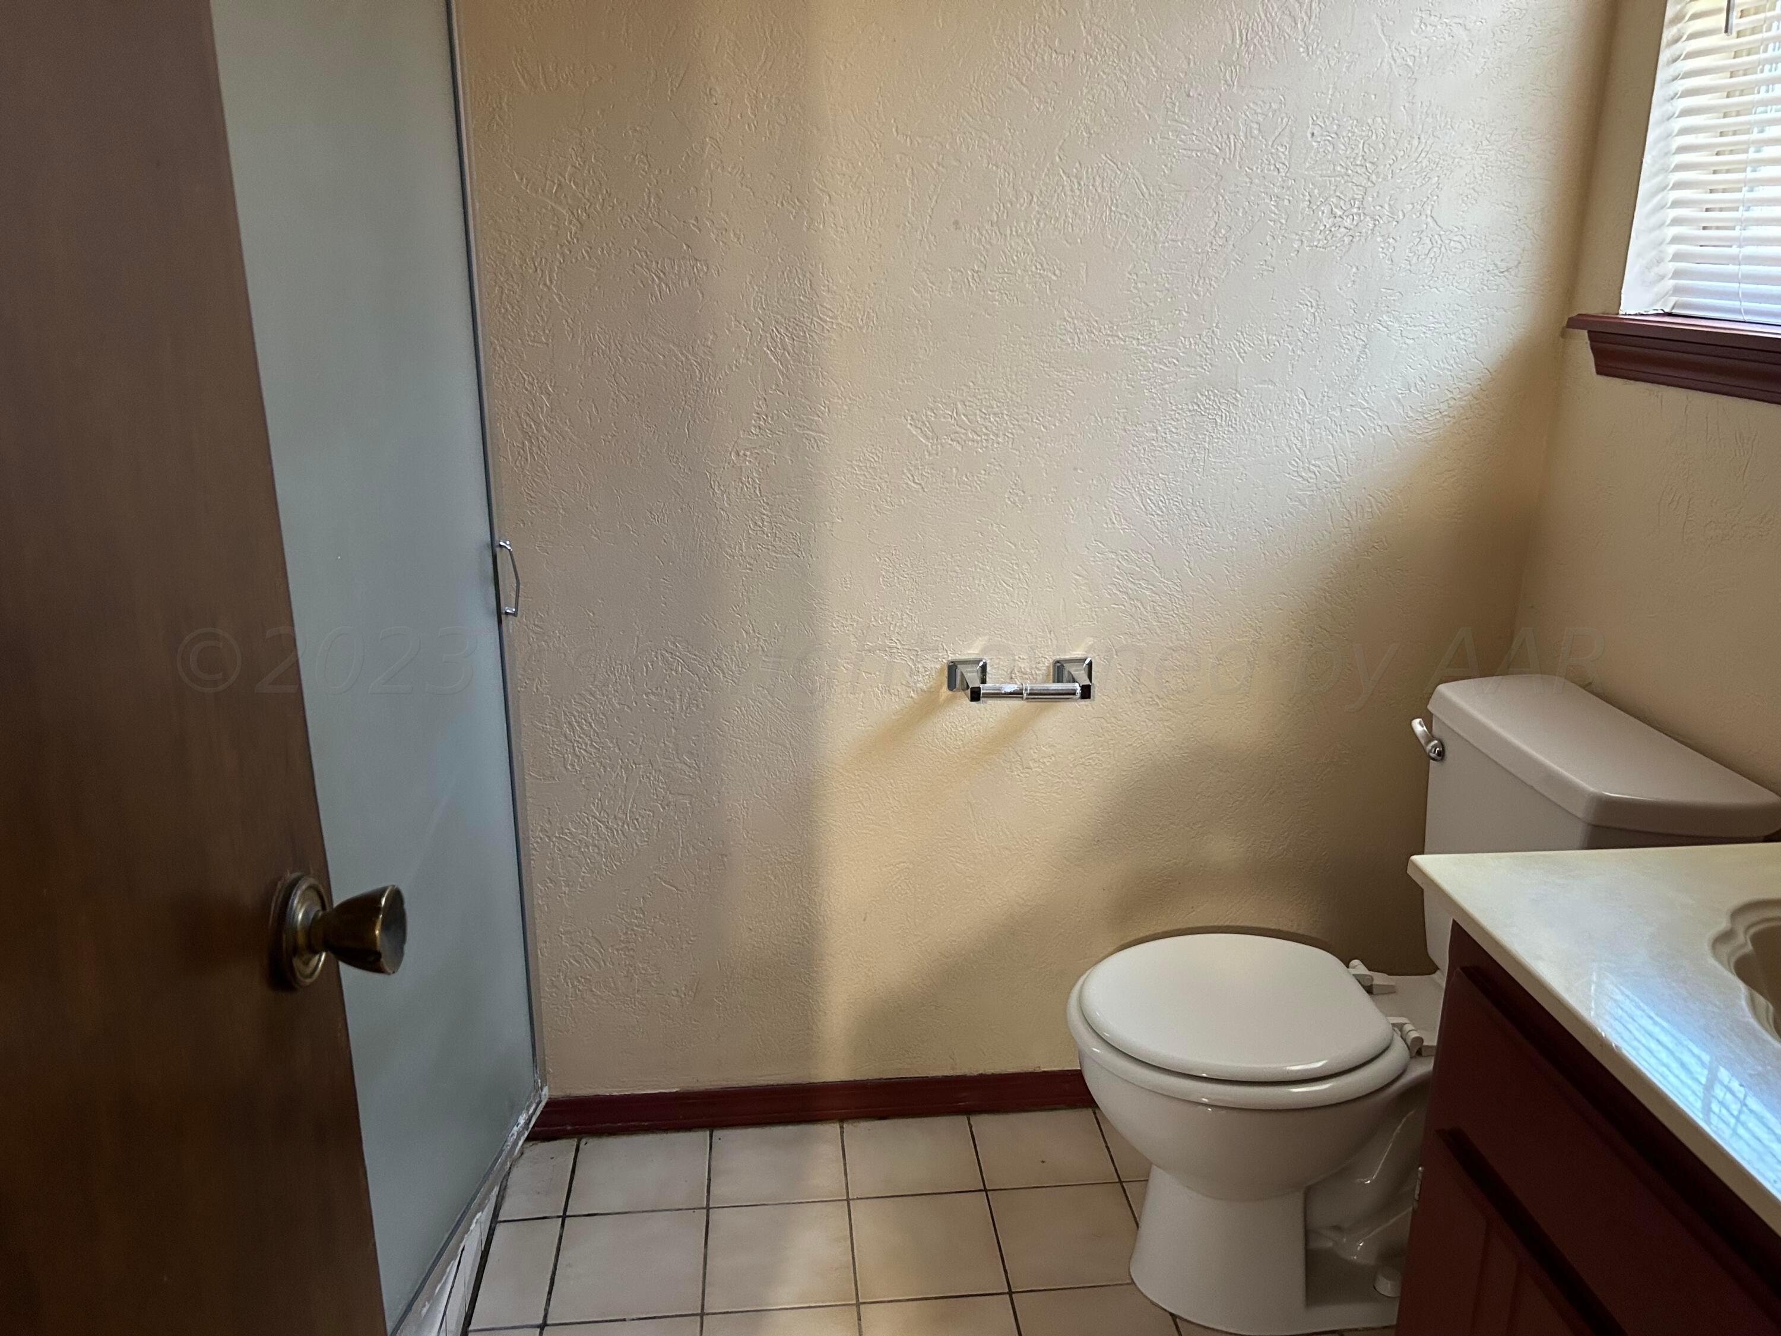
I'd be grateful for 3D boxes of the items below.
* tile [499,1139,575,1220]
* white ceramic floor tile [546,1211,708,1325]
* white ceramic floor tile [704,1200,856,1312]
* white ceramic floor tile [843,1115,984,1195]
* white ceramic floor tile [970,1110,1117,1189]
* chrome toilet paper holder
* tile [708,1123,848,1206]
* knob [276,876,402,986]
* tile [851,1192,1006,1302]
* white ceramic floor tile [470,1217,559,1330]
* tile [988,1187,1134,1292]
[{"bbox_3d":[-0.525,0.771,2.014,0.090,0.010,0.179,-1,17,-5],"label":"tile"},{"bbox_3d":[-0.356,0.818,1.830,0.199,0.009,0.199,-1,18,-5],"label":"white ceramic floor tile"},{"bbox_3d":[-0.153,0.812,1.849,0.199,0.009,0.199,-1,18,-5],"label":"white ceramic floor tile"},{"bbox_3d":[0.031,0.749,2.047,0.199,0.009,0.175,-1,18,-5],"label":"white ceramic floor tile"},{"bbox_3d":[0.236,0.752,2.084,0.200,0.010,0.179,-1,17,-5],"label":"white ceramic floor tile"},{"bbox_3d":[0.194,0.020,1.920,0.210,0.051,0.080,-2,18,-5],"label":"chrome toilet paper holder"},{"bbox_3d":[-0.172,0.762,2.046,0.200,0.010,0.179,-1,17,-5],"label":"tile"},{"bbox_3d":[-0.328,0.157,0.801,0.060,0.065,0.065,0,17,-2],"label":"knob"},{"bbox_3d":[0.049,0.807,1.867,0.199,0.009,0.199,-1,18,-5],"label":"tile"},{"bbox_3d":[-0.507,0.828,1.829,0.090,0.010,0.200,-1,17,-5],"label":"white ceramic floor tile"},{"bbox_3d":[0.251,0.802,1.886,0.199,0.009,0.199,-1,18,-5],"label":"tile"}]

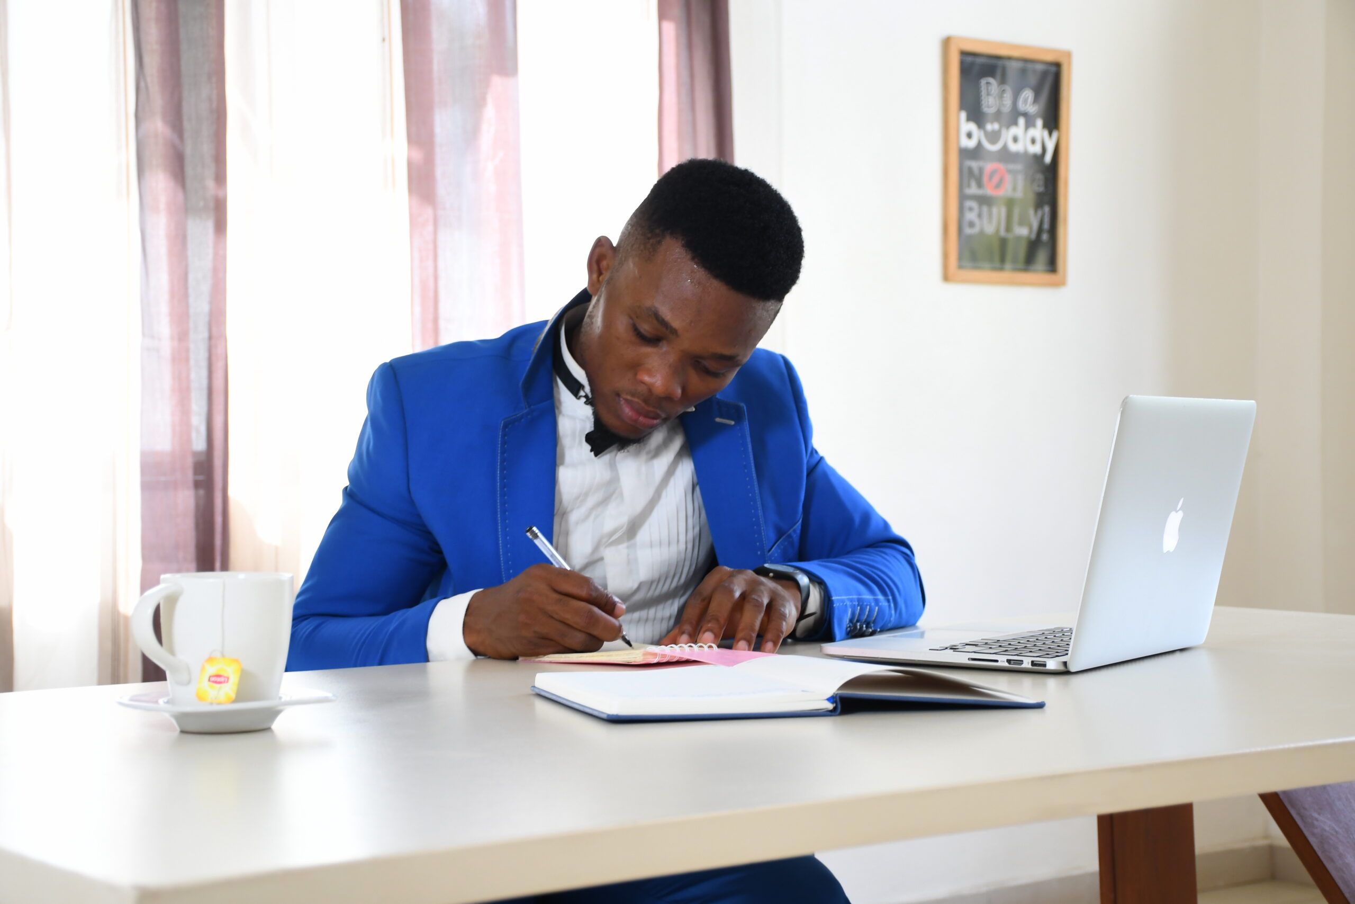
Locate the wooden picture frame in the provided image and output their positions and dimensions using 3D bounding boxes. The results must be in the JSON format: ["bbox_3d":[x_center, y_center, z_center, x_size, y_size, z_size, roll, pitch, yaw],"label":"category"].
[{"bbox_3d":[0.598,-0.523,3.907,0.287,0.434,0.022,-1,1,-32],"label":"wooden picture frame"}]

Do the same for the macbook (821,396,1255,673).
[{"bbox_3d":[0.310,0.065,1.812,0.261,0.221,0.316,0,1,33],"label":"macbook"}]

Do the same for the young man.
[{"bbox_3d":[-0.069,0.324,1.977,0.620,1.189,0.760,-1,1,-20],"label":"young man"}]

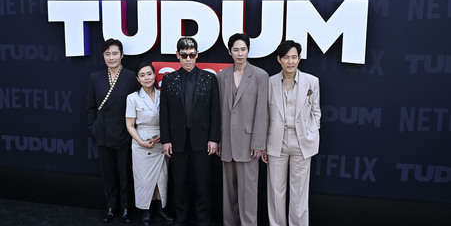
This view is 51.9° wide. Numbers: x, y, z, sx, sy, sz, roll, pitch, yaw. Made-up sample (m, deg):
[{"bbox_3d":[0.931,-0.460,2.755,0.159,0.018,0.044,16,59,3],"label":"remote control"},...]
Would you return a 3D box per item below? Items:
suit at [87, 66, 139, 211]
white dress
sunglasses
[{"bbox_3d":[-1.084,0.277,4.597,0.480,1.465,0.300,0,9,-8],"label":"suit"},{"bbox_3d":[-0.740,0.353,4.476,0.380,1.185,0.290,-2,10,-15],"label":"white dress"},{"bbox_3d":[-0.323,-0.515,4.127,0.145,0.048,0.130,1,13,-1],"label":"sunglasses"}]

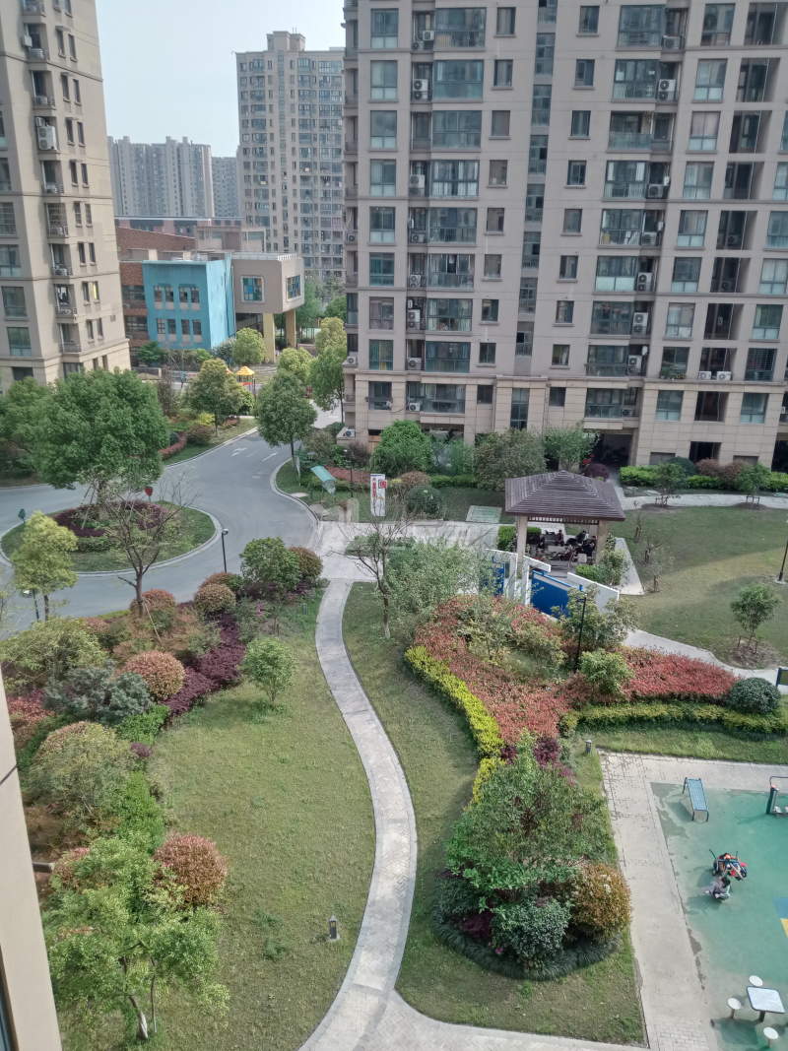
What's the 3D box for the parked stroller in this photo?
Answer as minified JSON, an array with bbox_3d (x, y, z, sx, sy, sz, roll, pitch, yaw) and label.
[{"bbox_3d":[9.200,9.136,23.350,0.950,0.850,0.550,4,20,9],"label":"parked stroller"}]

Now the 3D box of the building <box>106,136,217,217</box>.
[{"bbox_3d":[-133.610,-191.009,485.107,59.220,54.960,16.000,3,20,5],"label":"building"}]

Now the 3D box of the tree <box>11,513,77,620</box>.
[{"bbox_3d":[-14.503,1.989,35.520,2.650,5.400,2.600,1,20,0],"label":"tree"}]

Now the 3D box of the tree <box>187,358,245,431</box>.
[{"bbox_3d":[-14.362,-10.432,68.555,4.400,6.400,4.400,1,20,0],"label":"tree"}]

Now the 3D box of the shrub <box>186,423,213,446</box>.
[{"bbox_3d":[-15.013,-6.973,65.479,1.870,1.600,1.800,1,20,0],"label":"shrub"}]

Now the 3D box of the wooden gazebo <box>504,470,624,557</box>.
[{"bbox_3d":[8.527,-0.412,43.702,5.650,5.000,5.650,3,20,7],"label":"wooden gazebo"}]

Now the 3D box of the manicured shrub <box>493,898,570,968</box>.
[{"bbox_3d":[3.365,9.927,20.870,1.850,1.100,1.750,1,20,0],"label":"manicured shrub"}]

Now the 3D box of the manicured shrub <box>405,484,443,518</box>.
[{"bbox_3d":[1.892,-1.509,51.027,2.190,1.920,2.190,1,20,0],"label":"manicured shrub"}]

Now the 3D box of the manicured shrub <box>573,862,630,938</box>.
[{"bbox_3d":[5.104,9.330,21.153,1.520,1.850,1.520,1,20,0],"label":"manicured shrub"}]

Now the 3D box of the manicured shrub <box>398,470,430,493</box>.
[{"bbox_3d":[1.315,-2.568,54.043,2.070,1.860,2.070,1,20,0],"label":"manicured shrub"}]

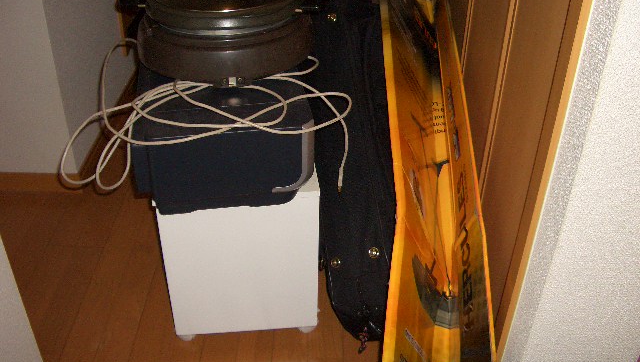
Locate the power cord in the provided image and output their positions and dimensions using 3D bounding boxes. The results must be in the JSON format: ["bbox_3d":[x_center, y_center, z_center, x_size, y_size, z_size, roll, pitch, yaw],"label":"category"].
[{"bbox_3d":[-0.215,-0.111,1.277,0.520,0.190,0.400,0,33,-2],"label":"power cord"}]

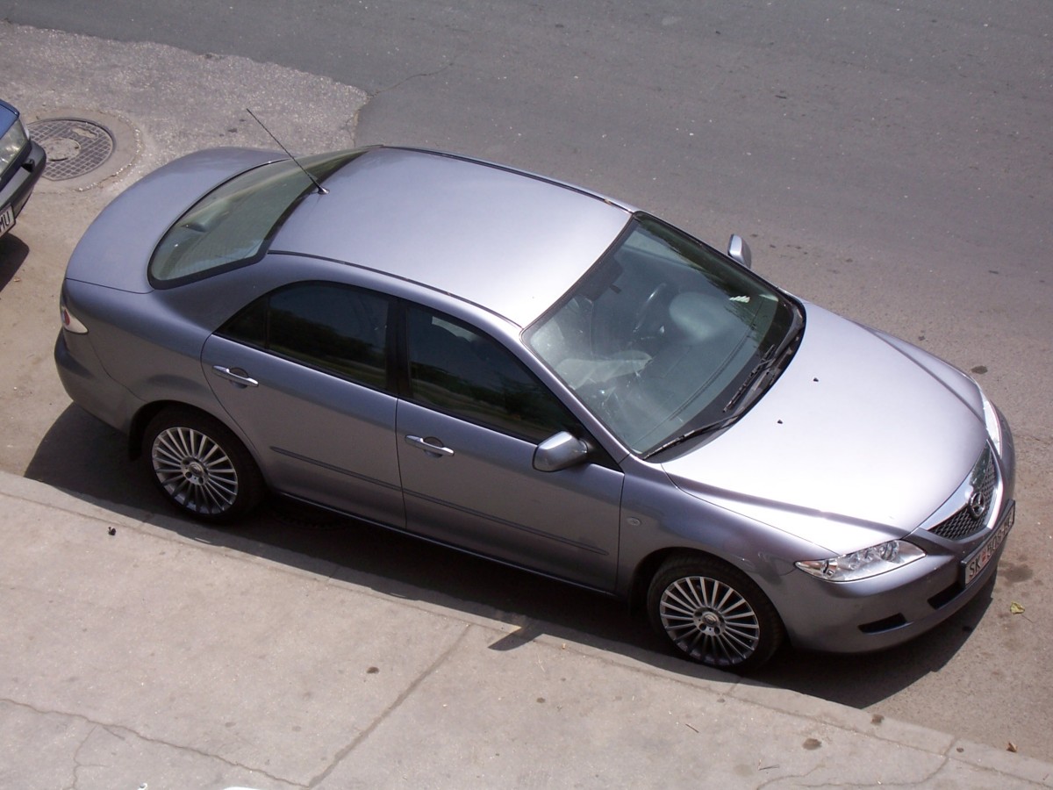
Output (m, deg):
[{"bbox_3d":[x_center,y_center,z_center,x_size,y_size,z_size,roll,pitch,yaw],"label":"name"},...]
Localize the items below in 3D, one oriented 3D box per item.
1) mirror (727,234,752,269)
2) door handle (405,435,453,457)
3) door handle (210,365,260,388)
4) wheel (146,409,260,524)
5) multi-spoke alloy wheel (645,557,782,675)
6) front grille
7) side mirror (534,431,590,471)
[{"bbox_3d":[0.998,-0.626,20.734,0.170,0.165,0.240,15,37,24],"label":"mirror"},{"bbox_3d":[-0.432,0.228,19.864,0.240,0.045,0.050,17,38,23],"label":"door handle"},{"bbox_3d":[-1.328,-0.082,20.241,0.240,0.045,0.050,18,38,23],"label":"door handle"},{"bbox_3d":[-1.497,0.300,20.738,0.625,0.625,0.215,15,37,24],"label":"wheel"},{"bbox_3d":[0.853,0.943,19.632,0.625,0.625,0.215,12,36,20],"label":"multi-spoke alloy wheel"},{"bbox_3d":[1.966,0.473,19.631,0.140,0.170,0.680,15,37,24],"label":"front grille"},{"bbox_3d":[0.153,0.260,19.454,0.170,0.165,0.240,15,37,24],"label":"side mirror"}]

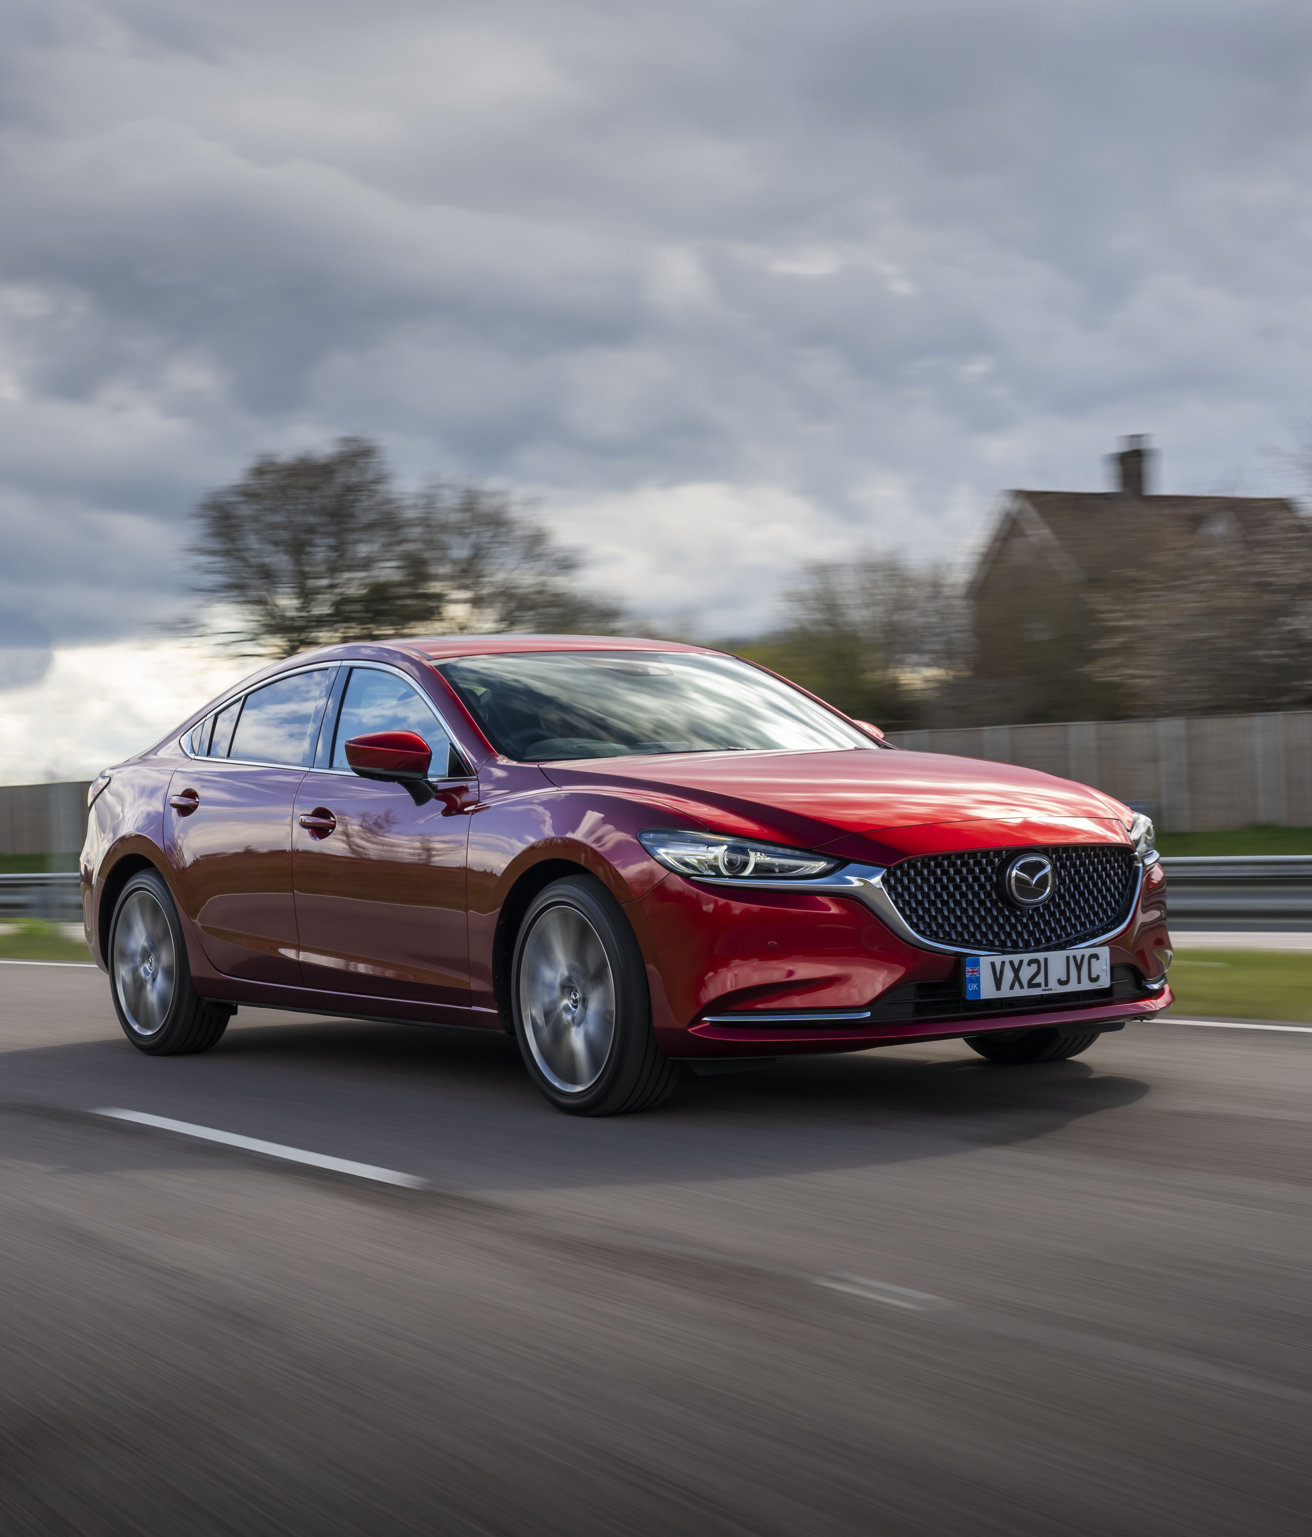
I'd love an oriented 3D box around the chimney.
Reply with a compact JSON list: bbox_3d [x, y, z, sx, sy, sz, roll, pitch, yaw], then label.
[{"bbox_3d":[13.791,-8.779,78.000,0.900,1.850,0.850,-2,0,30],"label":"chimney"}]

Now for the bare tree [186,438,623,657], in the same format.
[{"bbox_3d":[-8.595,-4.438,92.000,15.000,14.000,13.000,-2,0,0],"label":"bare tree"}]

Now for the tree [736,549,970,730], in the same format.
[{"bbox_3d":[6.013,-2.417,82.000,7.200,8.700,7.000,-2,0,0],"label":"tree"}]

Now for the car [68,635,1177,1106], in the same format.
[{"bbox_3d":[-0.370,0.268,9.211,1.900,1.450,4.870,-2,0,-35],"label":"car"}]

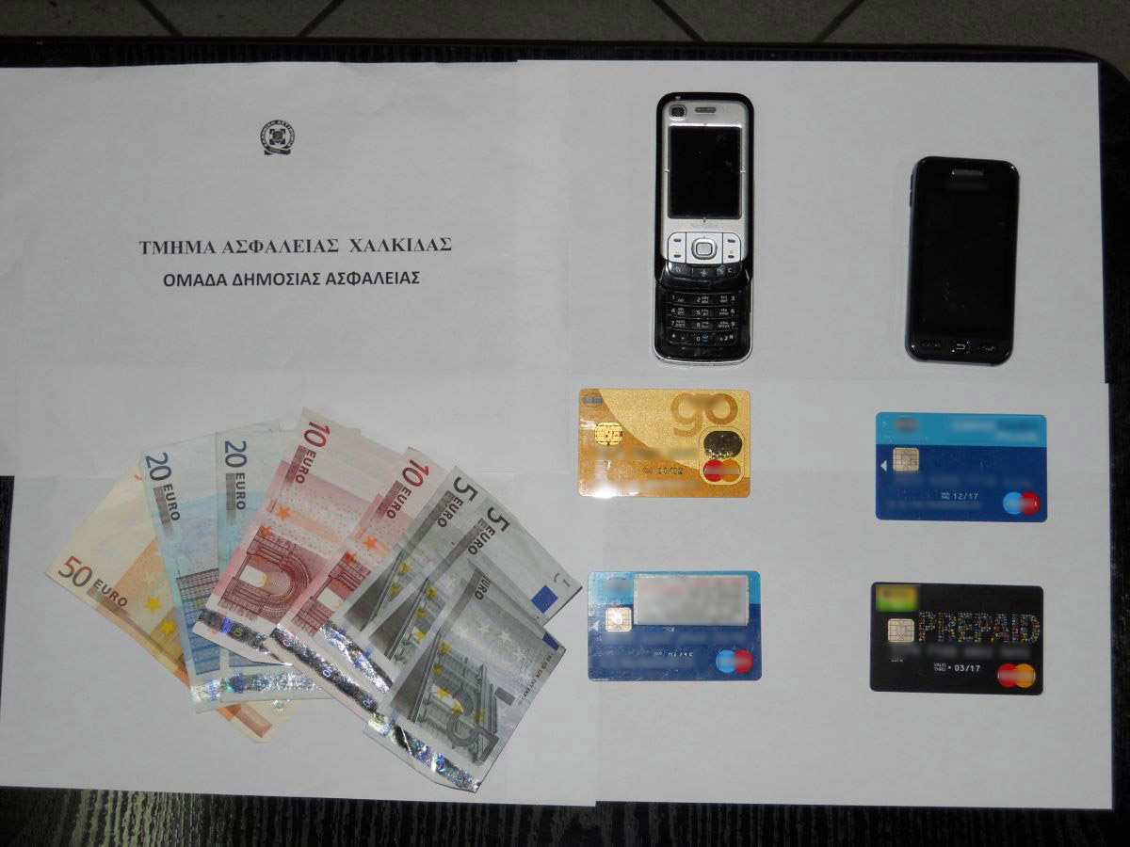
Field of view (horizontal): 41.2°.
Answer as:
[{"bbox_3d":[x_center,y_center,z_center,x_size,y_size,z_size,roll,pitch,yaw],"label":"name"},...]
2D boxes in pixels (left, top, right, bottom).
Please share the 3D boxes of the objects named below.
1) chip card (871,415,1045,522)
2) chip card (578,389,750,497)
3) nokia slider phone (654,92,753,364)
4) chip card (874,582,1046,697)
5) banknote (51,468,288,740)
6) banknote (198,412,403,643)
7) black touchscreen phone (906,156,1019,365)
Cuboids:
[{"bbox_3d":[0.198,0.022,0.750,0.086,0.001,0.054,1,86,0],"label":"chip card"},{"bbox_3d":[0.050,0.010,0.750,0.086,0.001,0.054,0,86,0],"label":"chip card"},{"bbox_3d":[0.069,-0.097,0.749,0.049,0.019,0.136,0,86,0],"label":"nokia slider phone"},{"bbox_3d":[0.194,0.107,0.744,0.086,0.001,0.054,2,86,0],"label":"chip card"},{"bbox_3d":[-0.179,0.087,0.742,0.139,0.001,0.076,39,86,2],"label":"banknote"},{"bbox_3d":[-0.127,0.063,0.743,0.067,0.002,0.126,26,86,1],"label":"banknote"},{"bbox_3d":[0.198,-0.081,0.753,0.053,0.012,0.104,3,86,0],"label":"black touchscreen phone"}]

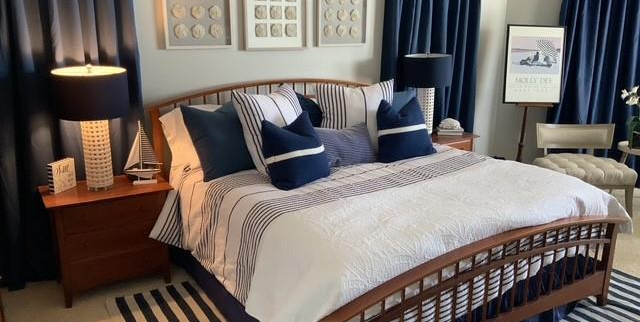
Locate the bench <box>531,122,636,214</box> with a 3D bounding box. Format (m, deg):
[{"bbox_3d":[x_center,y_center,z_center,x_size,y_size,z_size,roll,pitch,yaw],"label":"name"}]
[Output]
[{"bbox_3d":[2.374,0.089,4.827,0.720,0.760,0.600,2,14,10],"label":"bench"}]

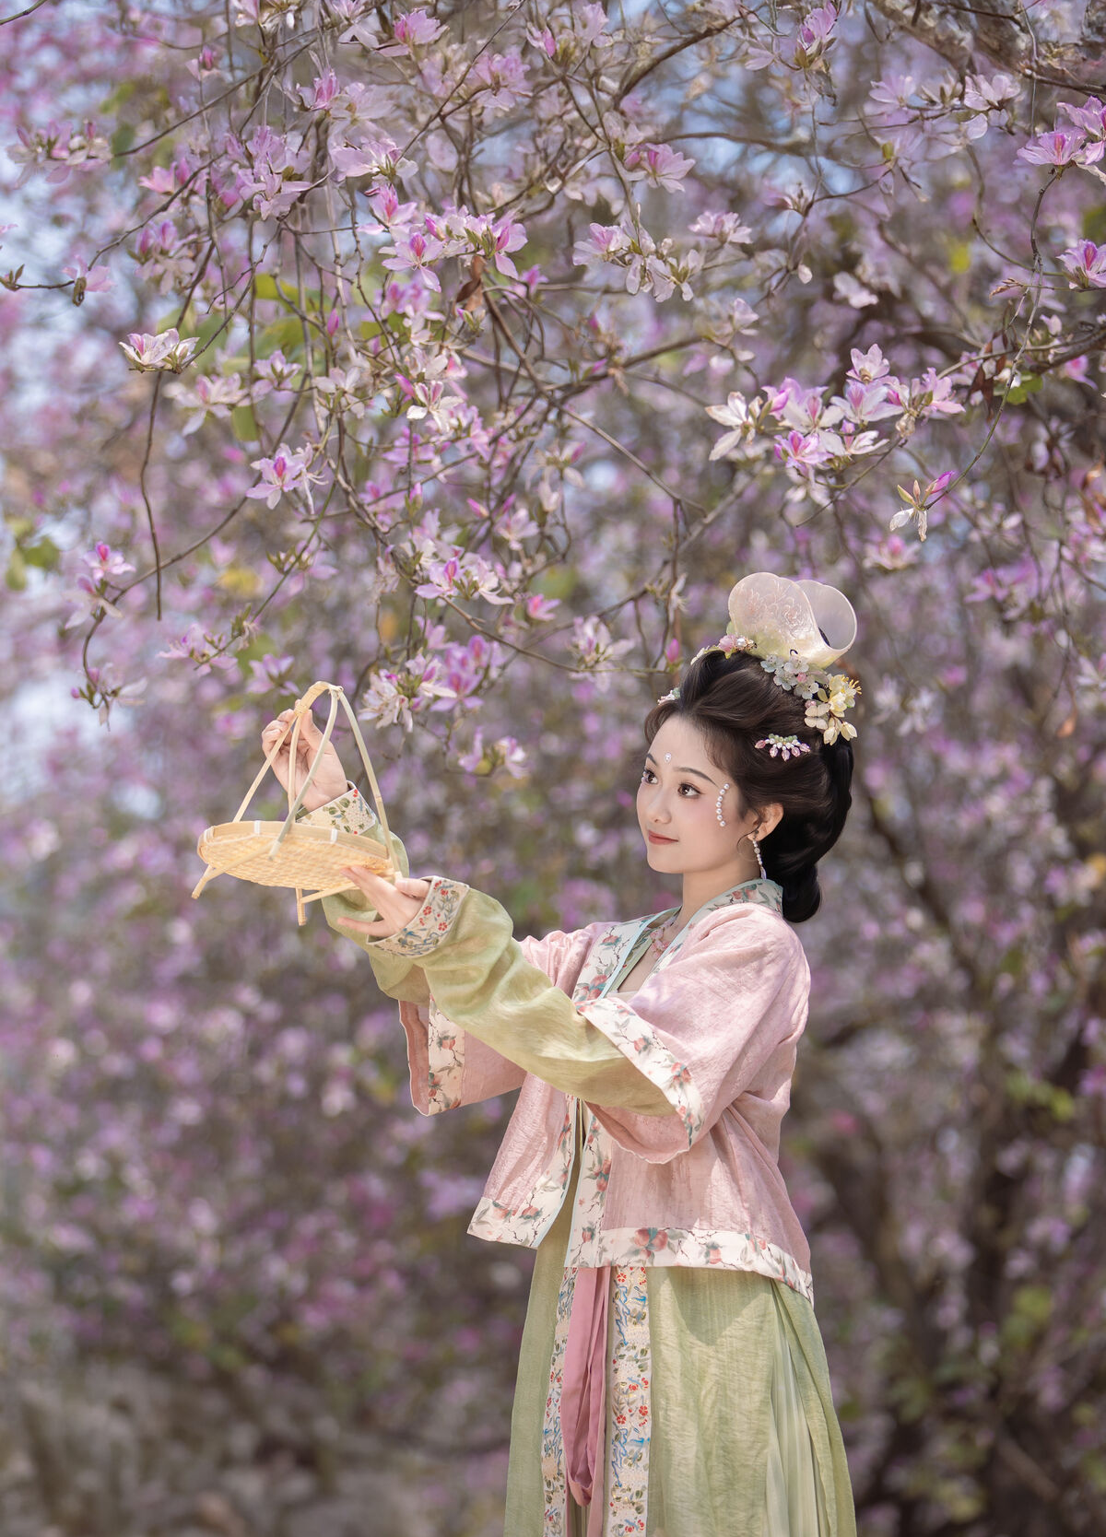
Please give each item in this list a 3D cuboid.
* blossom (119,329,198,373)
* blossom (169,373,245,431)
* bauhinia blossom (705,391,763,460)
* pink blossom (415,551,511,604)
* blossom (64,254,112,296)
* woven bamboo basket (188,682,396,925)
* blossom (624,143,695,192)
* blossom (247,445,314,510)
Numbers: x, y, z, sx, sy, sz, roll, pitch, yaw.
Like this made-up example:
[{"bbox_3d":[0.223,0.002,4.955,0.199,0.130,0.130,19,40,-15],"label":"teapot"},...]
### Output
[{"bbox_3d":[-0.492,-0.521,6.600,0.099,0.055,0.080,-1,-2,17],"label":"blossom"},{"bbox_3d":[-0.444,-0.469,6.800,0.100,0.078,0.075,0,-2,11],"label":"blossom"},{"bbox_3d":[0.227,-0.430,6.650,0.070,0.085,0.065,-1,-2,17],"label":"bauhinia blossom"},{"bbox_3d":[-0.114,-0.239,6.650,0.120,0.067,0.080,0,-2,11],"label":"pink blossom"},{"bbox_3d":[-0.592,-0.628,6.750,0.061,0.053,0.055,0,-2,-11],"label":"blossom"},{"bbox_3d":[-0.303,0.034,6.450,0.245,0.285,0.240,6,-16,6],"label":"woven bamboo basket"},{"bbox_3d":[0.136,-0.772,6.800,0.090,0.061,0.075,0,-2,11],"label":"blossom"},{"bbox_3d":[-0.339,-0.362,6.600,0.084,0.081,0.065,0,-2,11],"label":"blossom"}]

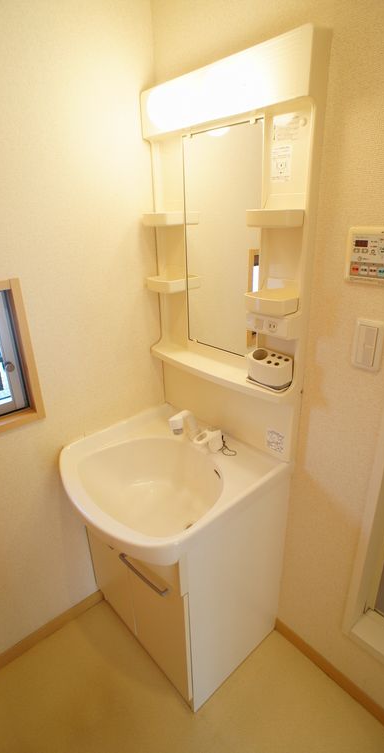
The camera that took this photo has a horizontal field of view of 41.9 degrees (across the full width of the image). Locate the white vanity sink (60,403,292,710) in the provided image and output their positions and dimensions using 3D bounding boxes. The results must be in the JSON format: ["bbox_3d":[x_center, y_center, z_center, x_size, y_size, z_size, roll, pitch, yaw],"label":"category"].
[{"bbox_3d":[-0.097,0.596,1.721,0.562,0.768,0.604,-23,32,-36],"label":"white vanity sink"}]

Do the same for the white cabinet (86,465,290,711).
[{"bbox_3d":[-0.035,0.592,1.764,0.416,0.734,0.562,-23,32,-36],"label":"white cabinet"}]

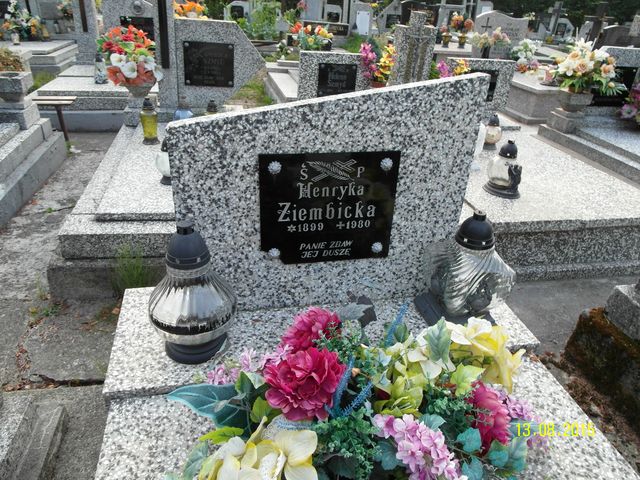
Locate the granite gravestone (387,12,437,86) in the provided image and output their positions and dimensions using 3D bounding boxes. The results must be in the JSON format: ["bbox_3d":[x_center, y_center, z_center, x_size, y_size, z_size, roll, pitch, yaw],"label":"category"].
[{"bbox_3d":[0.759,-1.462,3.655,0.330,0.760,0.100,-2,29,-11],"label":"granite gravestone"}]

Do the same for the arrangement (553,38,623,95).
[{"bbox_3d":[2.062,-1.337,3.420,0.470,0.380,0.440,-2,29,-11],"label":"arrangement"}]

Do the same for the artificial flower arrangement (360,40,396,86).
[{"bbox_3d":[0.440,-1.266,3.290,0.270,0.377,0.220,-3,29,-12],"label":"artificial flower arrangement"}]

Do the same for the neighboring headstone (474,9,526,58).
[{"bbox_3d":[2.237,-2.522,5.500,0.680,0.600,0.120,-2,29,-11],"label":"neighboring headstone"}]

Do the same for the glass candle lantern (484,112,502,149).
[{"bbox_3d":[1.210,-0.769,3.101,0.120,0.250,0.120,-2,29,-11],"label":"glass candle lantern"}]

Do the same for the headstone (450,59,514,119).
[{"bbox_3d":[1.293,-1.232,3.561,0.550,0.412,0.100,-3,29,-12],"label":"headstone"}]

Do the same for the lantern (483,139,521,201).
[{"bbox_3d":[0.917,-0.363,2.189,0.170,0.255,0.135,23,34,32],"label":"lantern"}]

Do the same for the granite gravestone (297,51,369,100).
[{"bbox_3d":[0.093,-1.323,3.667,0.550,0.430,0.080,-2,29,-11],"label":"granite gravestone"}]

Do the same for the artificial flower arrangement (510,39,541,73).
[{"bbox_3d":[2.177,-1.954,4.700,0.300,0.310,0.270,-2,29,-11],"label":"artificial flower arrangement"}]

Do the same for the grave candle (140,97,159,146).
[{"bbox_3d":[-1.102,-0.777,2.855,0.112,0.272,0.112,-3,29,-12],"label":"grave candle"}]

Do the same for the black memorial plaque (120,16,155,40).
[{"bbox_3d":[-1.861,-2.154,4.550,0.335,0.280,0.020,-3,29,-12],"label":"black memorial plaque"}]

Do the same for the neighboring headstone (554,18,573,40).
[{"bbox_3d":[6.135,-5.223,11.070,0.460,0.543,0.120,-3,29,-12],"label":"neighboring headstone"}]

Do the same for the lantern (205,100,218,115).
[{"bbox_3d":[-0.779,-0.870,3.158,0.095,0.210,0.095,-2,29,-11],"label":"lantern"}]

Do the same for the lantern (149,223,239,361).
[{"bbox_3d":[-0.279,0.107,0.951,0.190,0.336,0.190,-2,29,-11],"label":"lantern"}]

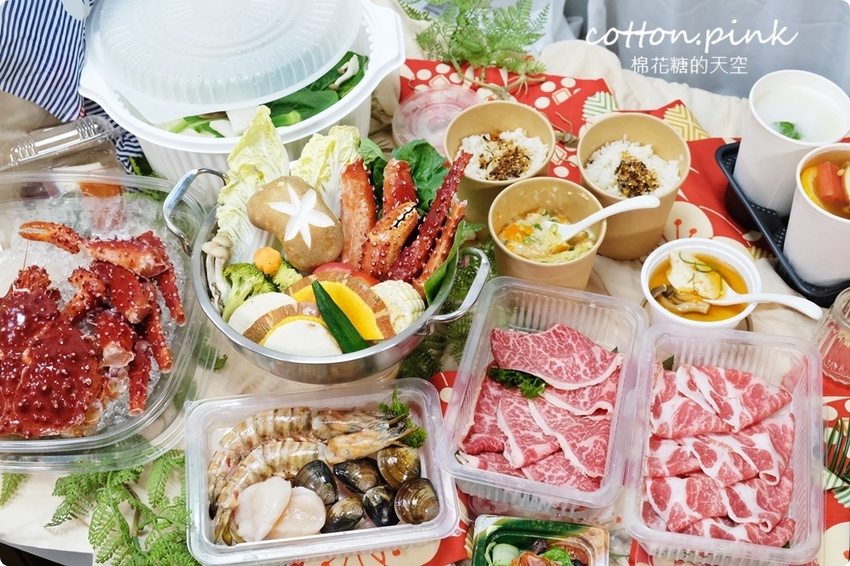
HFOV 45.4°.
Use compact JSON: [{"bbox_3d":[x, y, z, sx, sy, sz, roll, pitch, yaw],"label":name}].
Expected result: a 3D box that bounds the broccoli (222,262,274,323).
[{"bbox_3d":[-0.136,0.008,0.792,0.045,0.050,0.040,12,30,-18],"label":"broccoli"}]

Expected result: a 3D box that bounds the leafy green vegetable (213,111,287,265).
[{"bbox_3d":[-0.138,-0.067,0.805,0.066,0.040,0.142,7,95,-6],"label":"leafy green vegetable"}]

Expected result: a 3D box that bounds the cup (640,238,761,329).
[{"bbox_3d":[0.225,0.014,0.846,0.094,0.049,0.094,-1,53,1],"label":"cup"}]

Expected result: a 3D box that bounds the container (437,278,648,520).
[{"bbox_3d":[0.092,0.089,0.776,0.133,0.050,0.182,12,54,10],"label":"container"}]

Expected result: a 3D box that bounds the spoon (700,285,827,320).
[{"bbox_3d":[0.259,0.014,0.825,0.125,0.030,0.039,13,54,22],"label":"spoon"}]

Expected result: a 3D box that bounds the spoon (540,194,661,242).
[{"bbox_3d":[0.135,-0.051,0.855,0.125,0.032,0.039,-13,50,21],"label":"spoon"}]

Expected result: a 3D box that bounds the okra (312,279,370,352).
[{"bbox_3d":[-0.065,0.028,0.772,0.019,0.019,0.073,-26,65,-17],"label":"okra"}]

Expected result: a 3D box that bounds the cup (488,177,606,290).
[{"bbox_3d":[0.104,-0.034,0.879,0.098,0.066,0.098,-1,53,1],"label":"cup"}]

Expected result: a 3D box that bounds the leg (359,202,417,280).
[{"bbox_3d":[-0.029,-0.027,0.788,0.038,0.084,0.030,27,19,-6],"label":"leg"}]

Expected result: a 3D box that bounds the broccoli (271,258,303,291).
[{"bbox_3d":[-0.109,0.001,0.805,0.038,0.038,0.036,2,40,-5],"label":"broccoli"}]

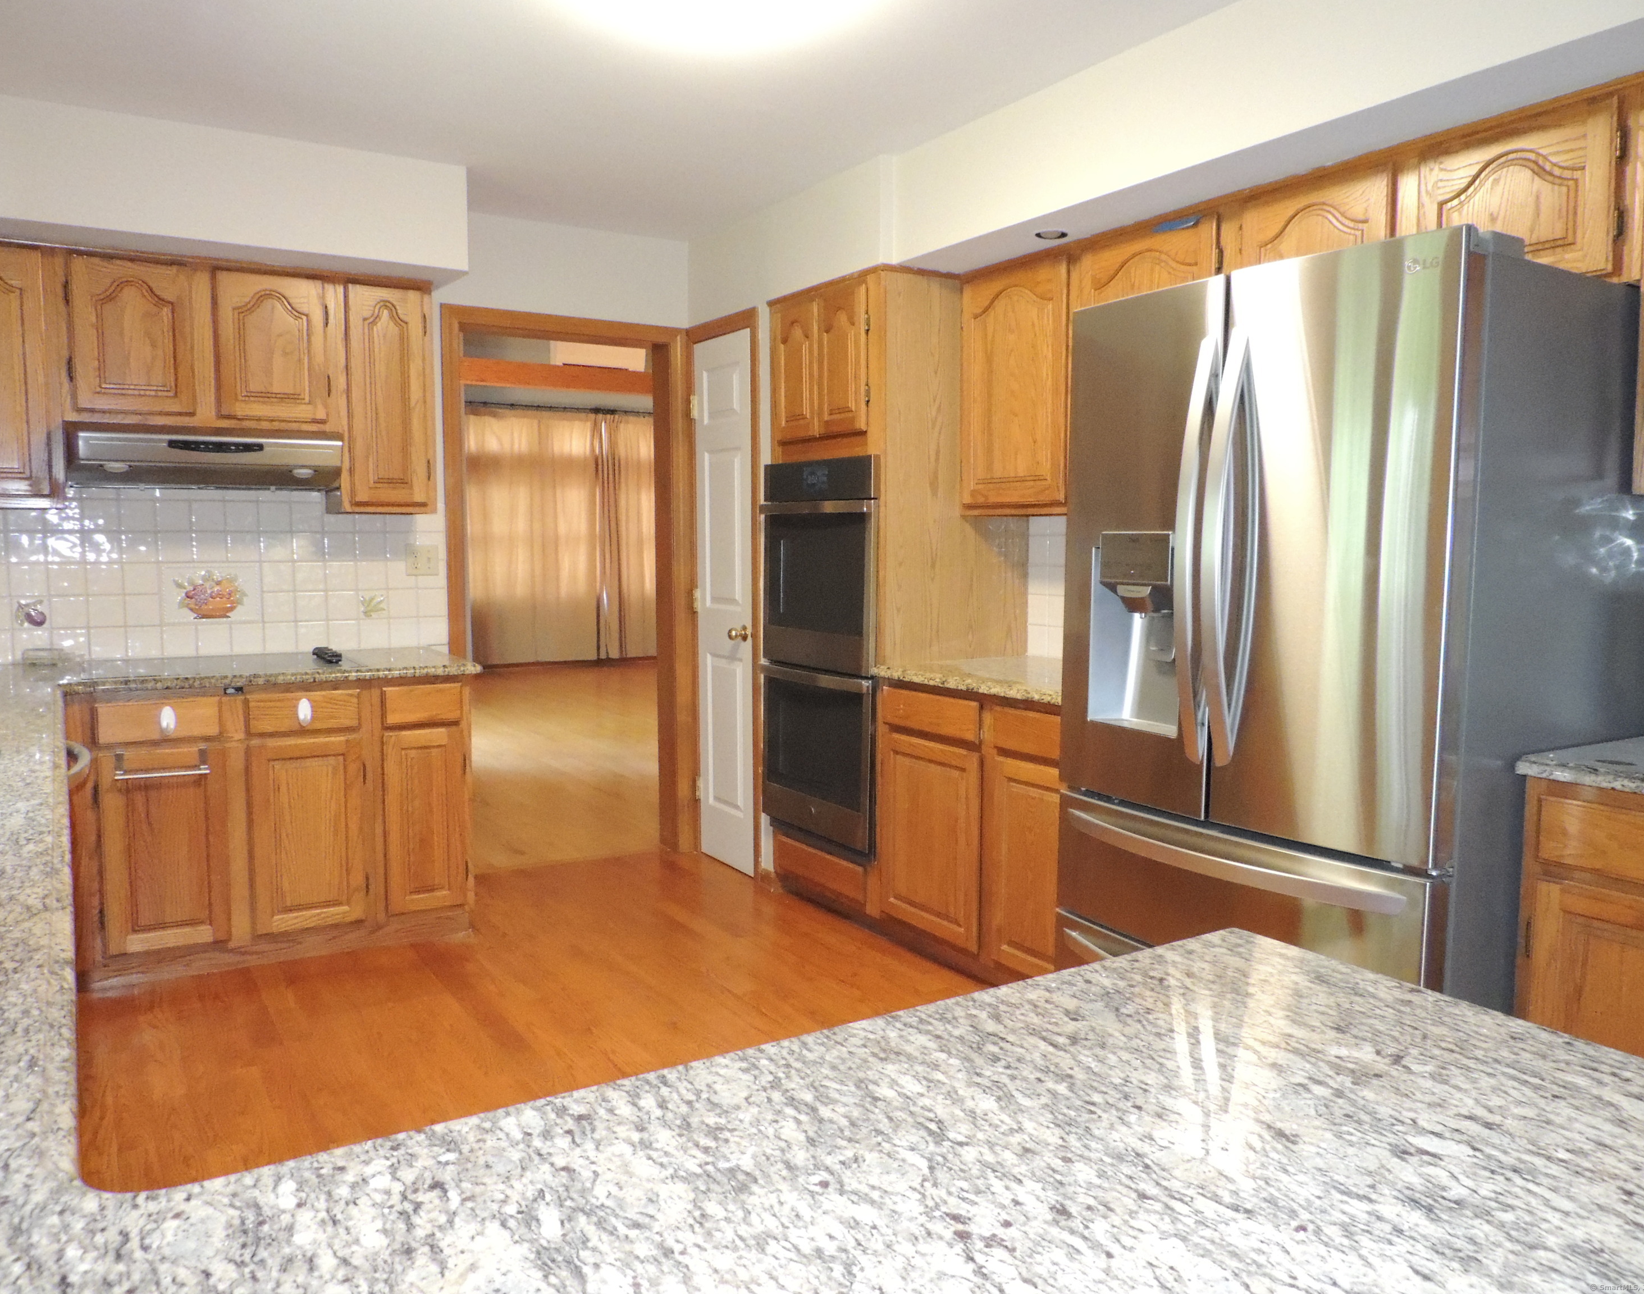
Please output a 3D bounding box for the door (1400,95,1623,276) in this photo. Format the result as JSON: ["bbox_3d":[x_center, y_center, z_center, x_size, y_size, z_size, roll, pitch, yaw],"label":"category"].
[{"bbox_3d":[1.350,-0.863,2.365,0.025,0.319,0.405,-3,6,-32],"label":"door"}]

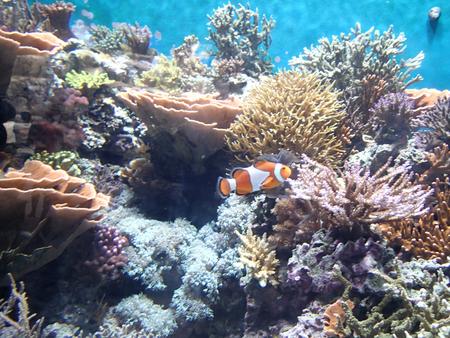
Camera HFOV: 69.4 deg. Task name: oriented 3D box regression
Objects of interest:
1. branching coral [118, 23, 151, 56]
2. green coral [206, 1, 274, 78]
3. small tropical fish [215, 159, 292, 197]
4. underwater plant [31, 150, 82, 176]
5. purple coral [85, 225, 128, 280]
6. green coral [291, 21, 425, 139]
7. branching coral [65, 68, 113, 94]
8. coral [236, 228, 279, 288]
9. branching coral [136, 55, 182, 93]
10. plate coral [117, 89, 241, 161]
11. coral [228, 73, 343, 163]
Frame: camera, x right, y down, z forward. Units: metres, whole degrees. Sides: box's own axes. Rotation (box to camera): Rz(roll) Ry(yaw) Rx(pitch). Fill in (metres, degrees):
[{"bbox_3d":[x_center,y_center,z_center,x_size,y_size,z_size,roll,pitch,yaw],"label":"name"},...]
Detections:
[{"bbox_3d":[-0.239,-0.345,0.860,0.082,0.073,0.080,0,14,0],"label":"branching coral"},{"bbox_3d":[0.042,-0.327,0.820,0.161,0.170,0.130,0,14,0],"label":"green coral"},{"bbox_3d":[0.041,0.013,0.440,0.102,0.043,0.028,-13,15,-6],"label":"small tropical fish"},{"bbox_3d":[-0.300,-0.010,0.580,0.090,0.035,0.075,0,14,0],"label":"underwater plant"},{"bbox_3d":[-0.182,0.128,0.500,0.066,0.077,0.065,0,14,0],"label":"purple coral"},{"bbox_3d":[0.315,-0.212,0.780,0.307,0.247,0.230,0,14,0],"label":"green coral"},{"bbox_3d":[-0.292,-0.188,0.700,0.104,0.033,0.090,0,14,0],"label":"branching coral"},{"bbox_3d":[0.046,0.127,0.460,0.058,0.077,0.060,0,14,0],"label":"coral"},{"bbox_3d":[-0.153,-0.223,0.760,0.104,0.076,0.090,0,14,0],"label":"branching coral"},{"bbox_3d":[-0.090,-0.086,0.630,0.233,0.111,0.190,0,14,0],"label":"plate coral"},{"bbox_3d":[0.112,-0.095,0.600,0.218,0.146,0.190,0,14,0],"label":"coral"}]

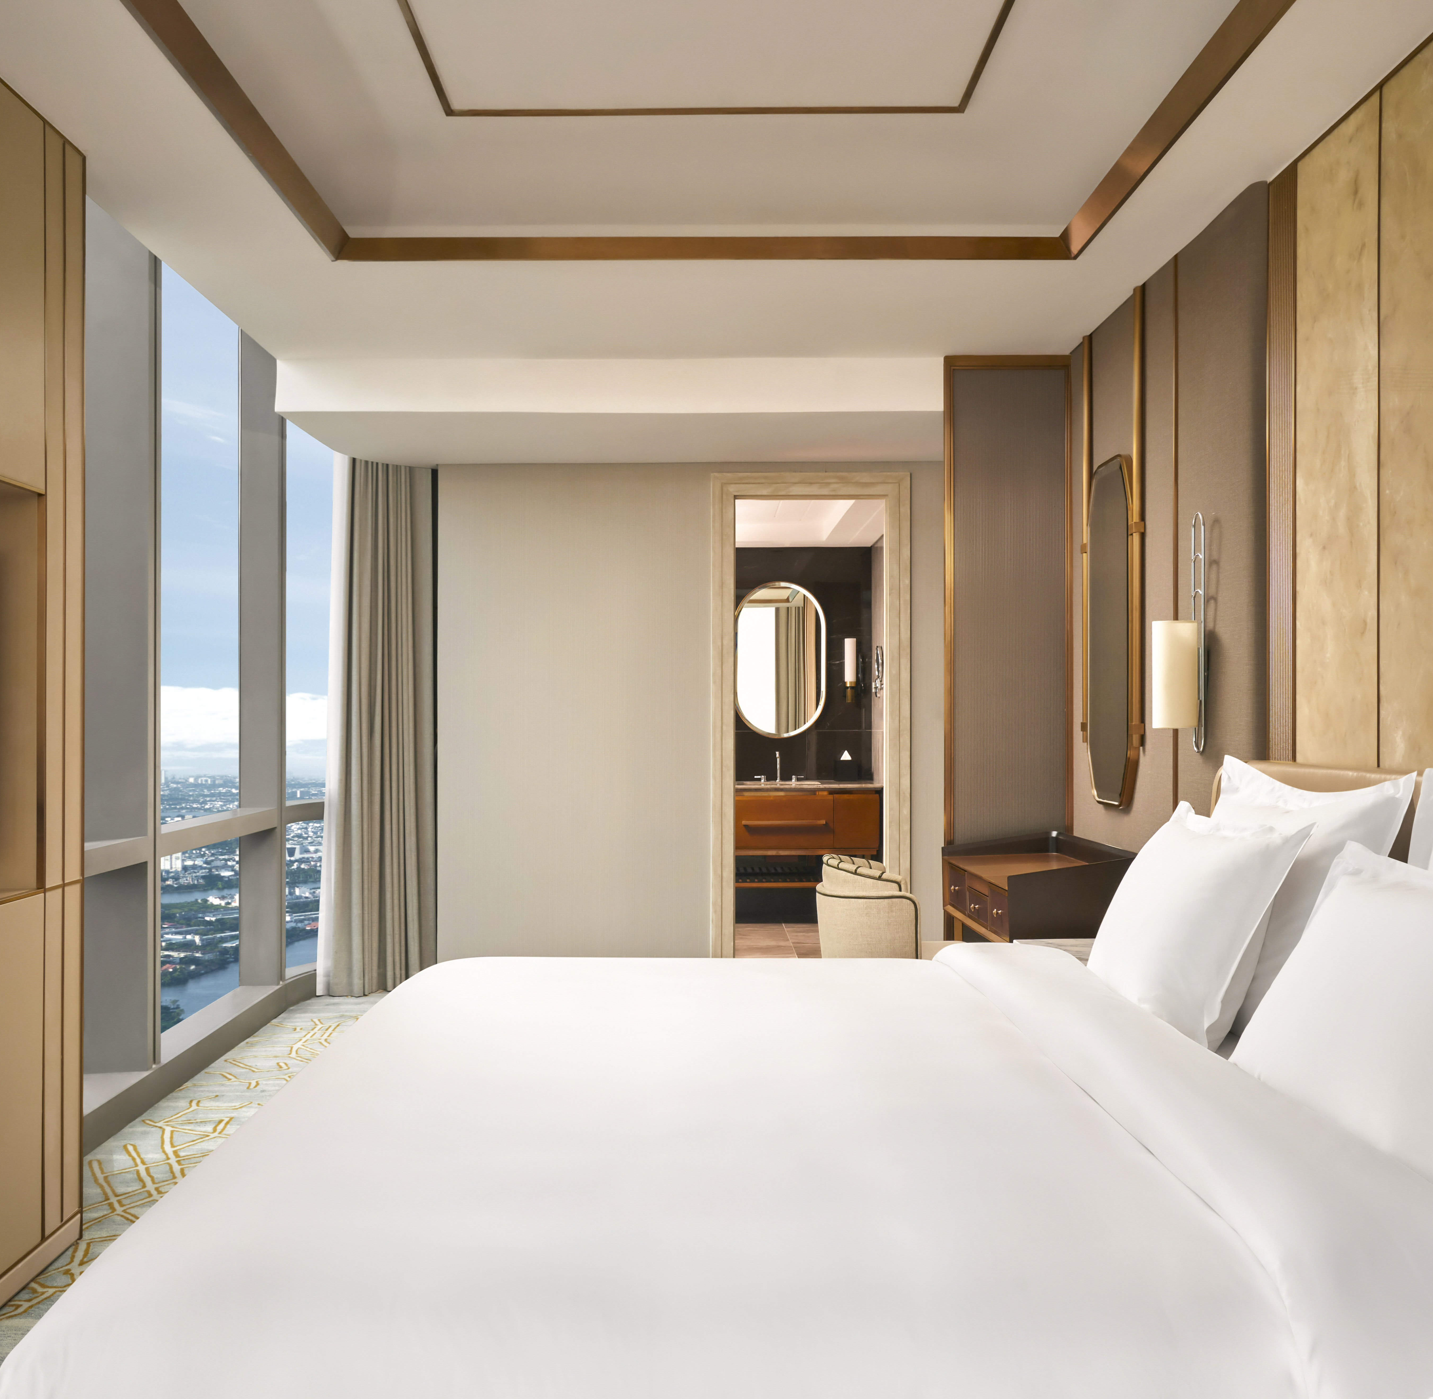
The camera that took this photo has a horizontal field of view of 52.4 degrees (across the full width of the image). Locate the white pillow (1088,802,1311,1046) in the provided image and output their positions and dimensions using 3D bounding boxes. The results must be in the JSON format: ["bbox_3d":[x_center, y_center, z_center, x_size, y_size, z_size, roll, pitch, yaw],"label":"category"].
[{"bbox_3d":[1.038,0.453,3.204,0.200,0.500,0.840,27,-1,-1],"label":"white pillow"}]

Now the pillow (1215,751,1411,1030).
[{"bbox_3d":[1.198,0.418,3.167,0.190,0.560,0.940,16,-1,-1],"label":"pillow"}]

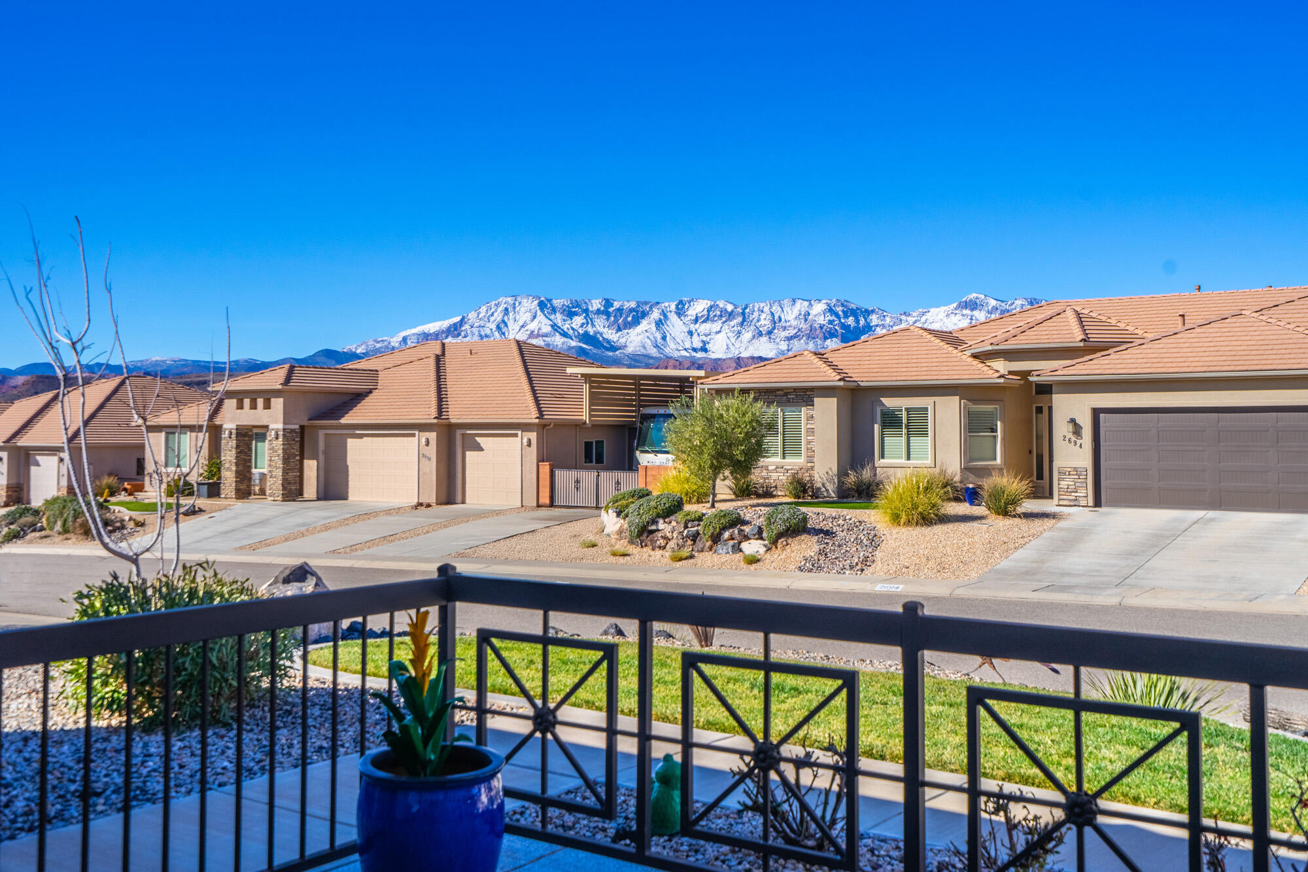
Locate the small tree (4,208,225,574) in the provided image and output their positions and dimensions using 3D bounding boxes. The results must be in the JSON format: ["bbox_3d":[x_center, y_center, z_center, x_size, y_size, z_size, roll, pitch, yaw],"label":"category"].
[{"bbox_3d":[-4.012,0.100,9.500,1.650,3.500,1.600,0,0,0],"label":"small tree"}]

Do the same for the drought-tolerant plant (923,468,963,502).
[{"bbox_3d":[7.466,1.260,33.000,1.060,0.880,1.000,0,0,13],"label":"drought-tolerant plant"}]

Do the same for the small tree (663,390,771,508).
[{"bbox_3d":[1.680,0.342,34.000,2.900,3.150,2.800,0,0,0],"label":"small tree"}]

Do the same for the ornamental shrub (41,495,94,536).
[{"bbox_3d":[-19.588,2.631,42.500,1.780,1.350,1.600,0,0,-25],"label":"ornamental shrub"}]

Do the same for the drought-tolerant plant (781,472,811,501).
[{"bbox_3d":[3.870,1.355,34.400,0.790,0.770,0.750,0,0,6],"label":"drought-tolerant plant"}]

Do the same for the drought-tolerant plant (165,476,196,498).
[{"bbox_3d":[-18.943,2.022,50.800,1.180,0.880,1.150,0,-1,36],"label":"drought-tolerant plant"}]

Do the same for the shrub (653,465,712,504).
[{"bbox_3d":[0.729,1.260,33.000,1.460,1.020,1.400,0,0,1],"label":"shrub"}]

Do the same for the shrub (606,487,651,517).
[{"bbox_3d":[-0.709,1.816,35.300,1.330,0.800,1.250,0,-1,36],"label":"shrub"}]

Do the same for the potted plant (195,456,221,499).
[{"bbox_3d":[-16.955,1.579,48.500,0.740,1.580,0.740,0,0,34],"label":"potted plant"}]

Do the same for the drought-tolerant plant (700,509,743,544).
[{"bbox_3d":[1.527,2.063,29.000,0.970,0.810,0.930,0,0,3],"label":"drought-tolerant plant"}]

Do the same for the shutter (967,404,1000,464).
[{"bbox_3d":[8.914,-0.042,34.500,0.930,1.570,0.090,0,0,-9],"label":"shutter"}]

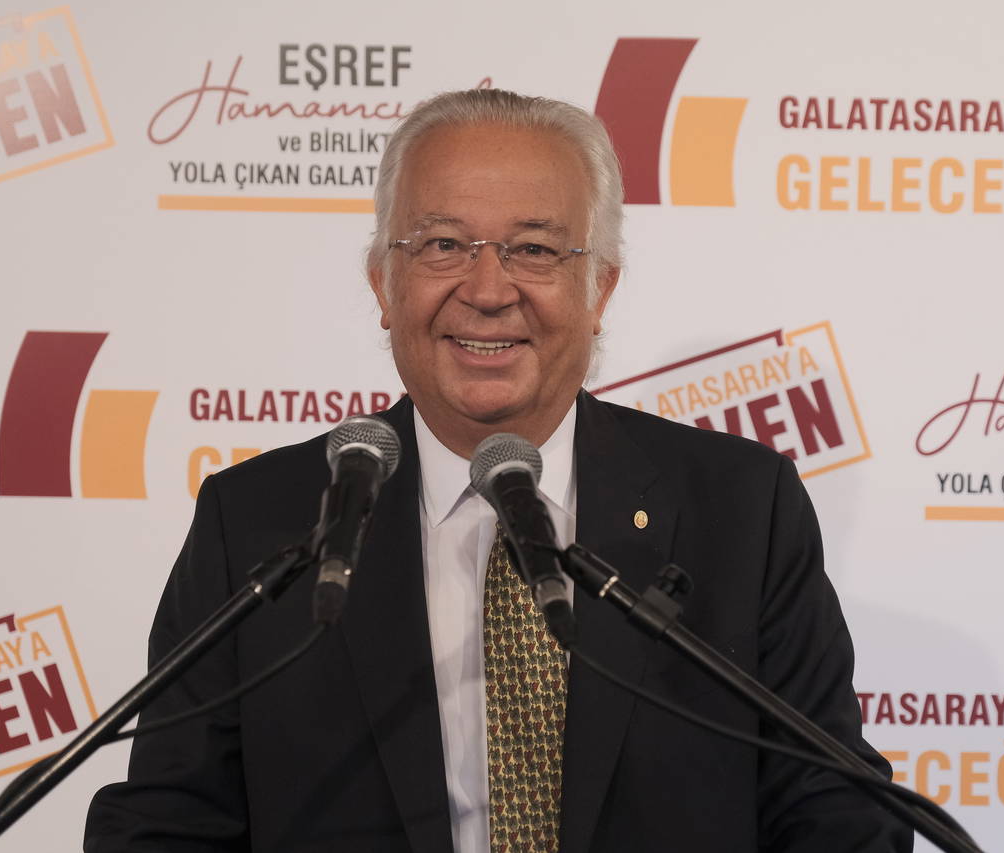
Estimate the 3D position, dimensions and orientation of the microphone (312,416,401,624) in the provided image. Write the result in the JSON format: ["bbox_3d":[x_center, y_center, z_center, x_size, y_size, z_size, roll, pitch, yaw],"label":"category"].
[{"bbox_3d":[-0.103,0.062,1.670,0.052,0.052,0.210,10,36,0],"label":"microphone"}]

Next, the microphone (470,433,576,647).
[{"bbox_3d":[0.022,0.076,1.680,0.052,0.052,0.210,-21,39,0],"label":"microphone"}]

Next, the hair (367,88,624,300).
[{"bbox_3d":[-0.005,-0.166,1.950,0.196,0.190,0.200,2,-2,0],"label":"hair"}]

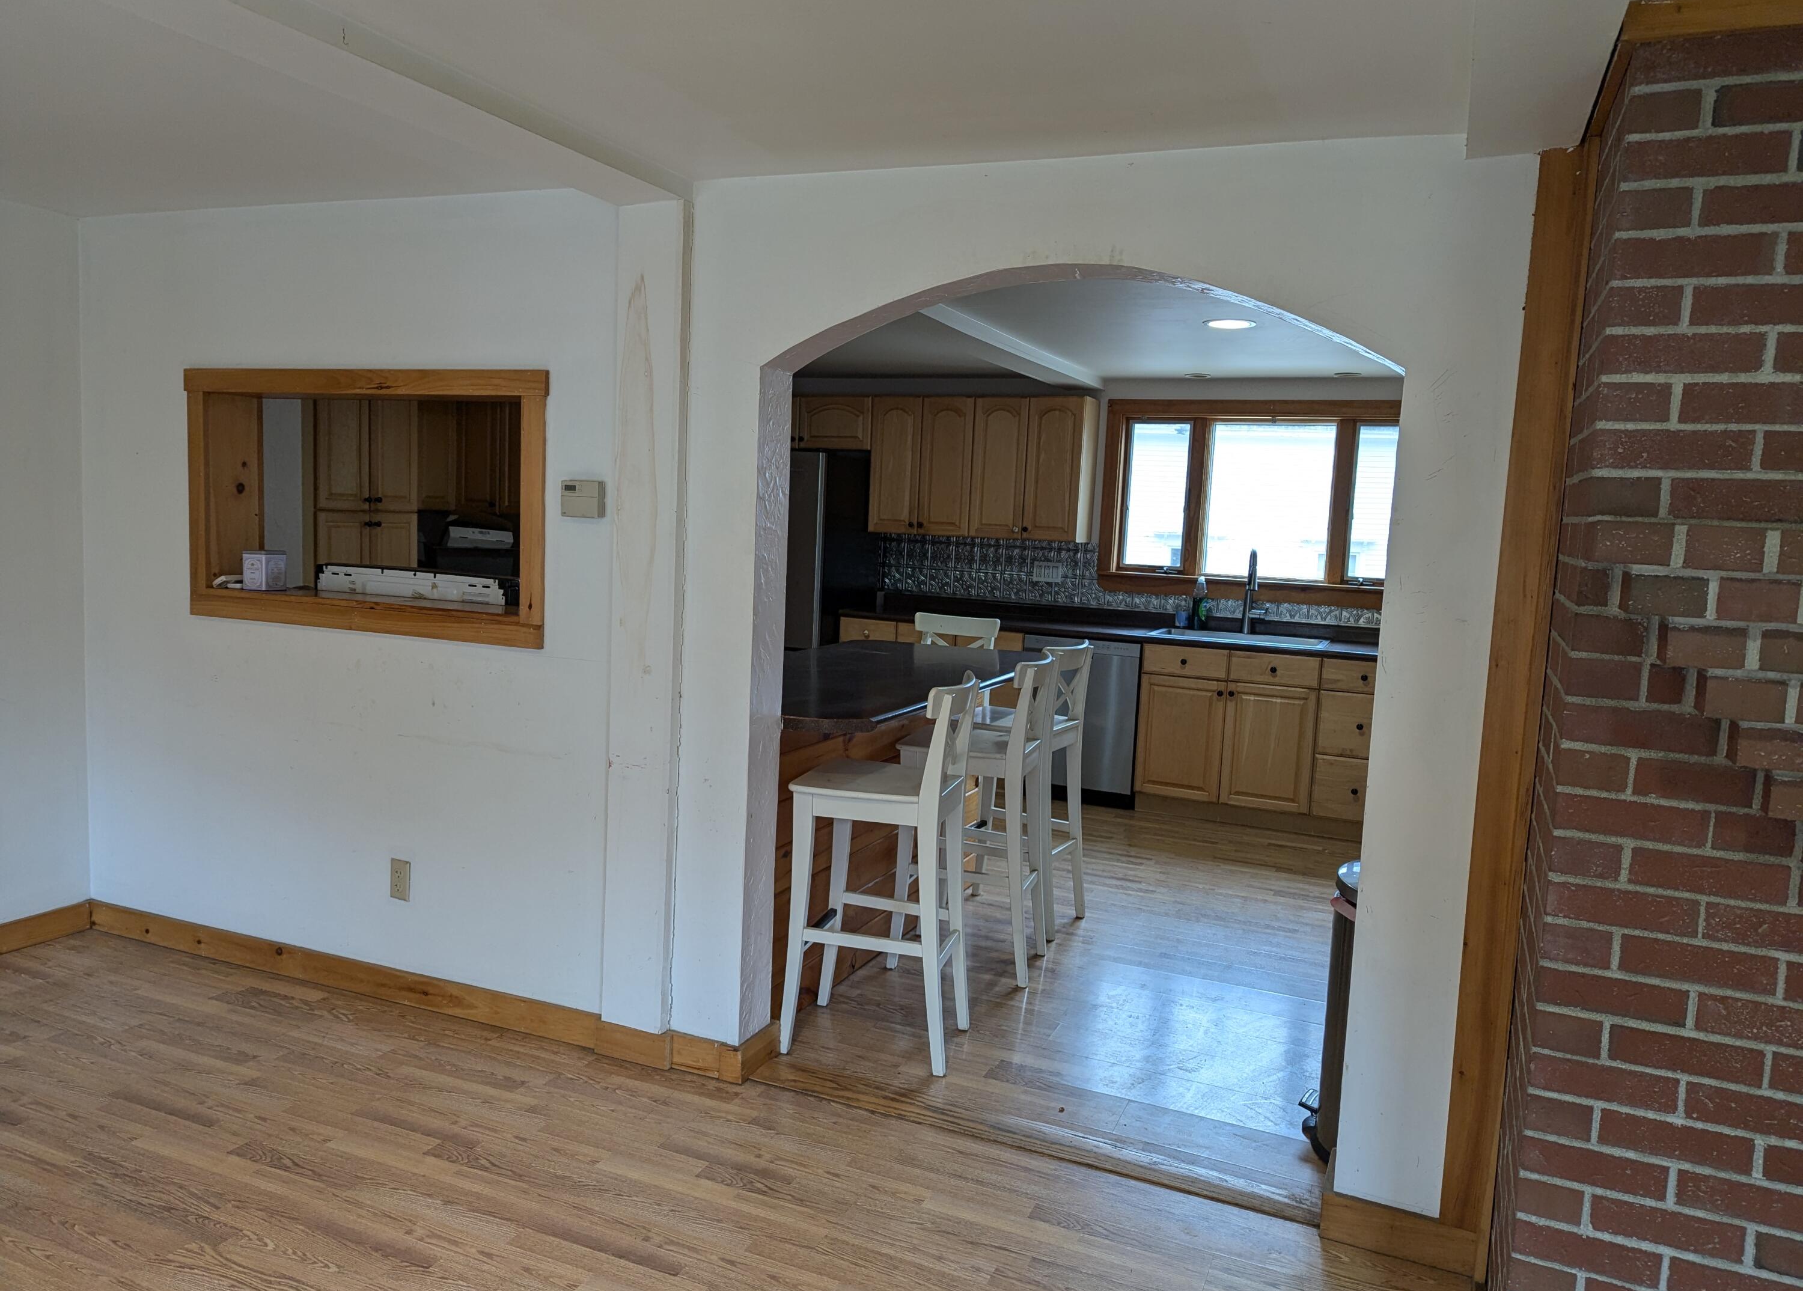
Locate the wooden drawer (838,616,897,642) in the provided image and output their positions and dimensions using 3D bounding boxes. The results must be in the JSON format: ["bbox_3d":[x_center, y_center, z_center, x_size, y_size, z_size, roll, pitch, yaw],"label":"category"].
[{"bbox_3d":[-0.098,-0.083,6.978,0.336,0.145,0.480,5,6,21],"label":"wooden drawer"}]

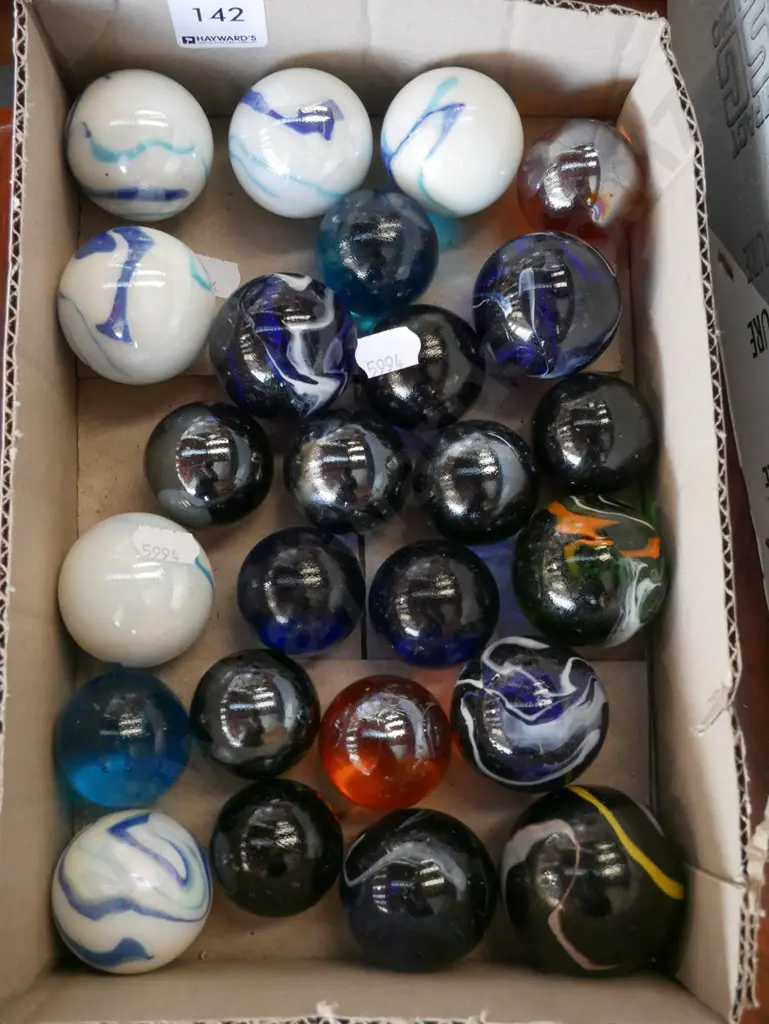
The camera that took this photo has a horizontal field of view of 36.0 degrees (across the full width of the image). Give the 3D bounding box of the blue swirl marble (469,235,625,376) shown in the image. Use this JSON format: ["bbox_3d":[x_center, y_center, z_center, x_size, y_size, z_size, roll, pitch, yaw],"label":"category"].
[{"bbox_3d":[0.046,-0.059,0.337,0.042,0.042,0.042,0,82,-3],"label":"blue swirl marble"}]

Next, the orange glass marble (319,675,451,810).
[{"bbox_3d":[0.000,0.063,0.323,0.036,0.036,0.036,0,82,-3],"label":"orange glass marble"}]

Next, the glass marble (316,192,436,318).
[{"bbox_3d":[-0.002,-0.074,0.339,0.035,0.035,0.035,0,82,-3],"label":"glass marble"}]

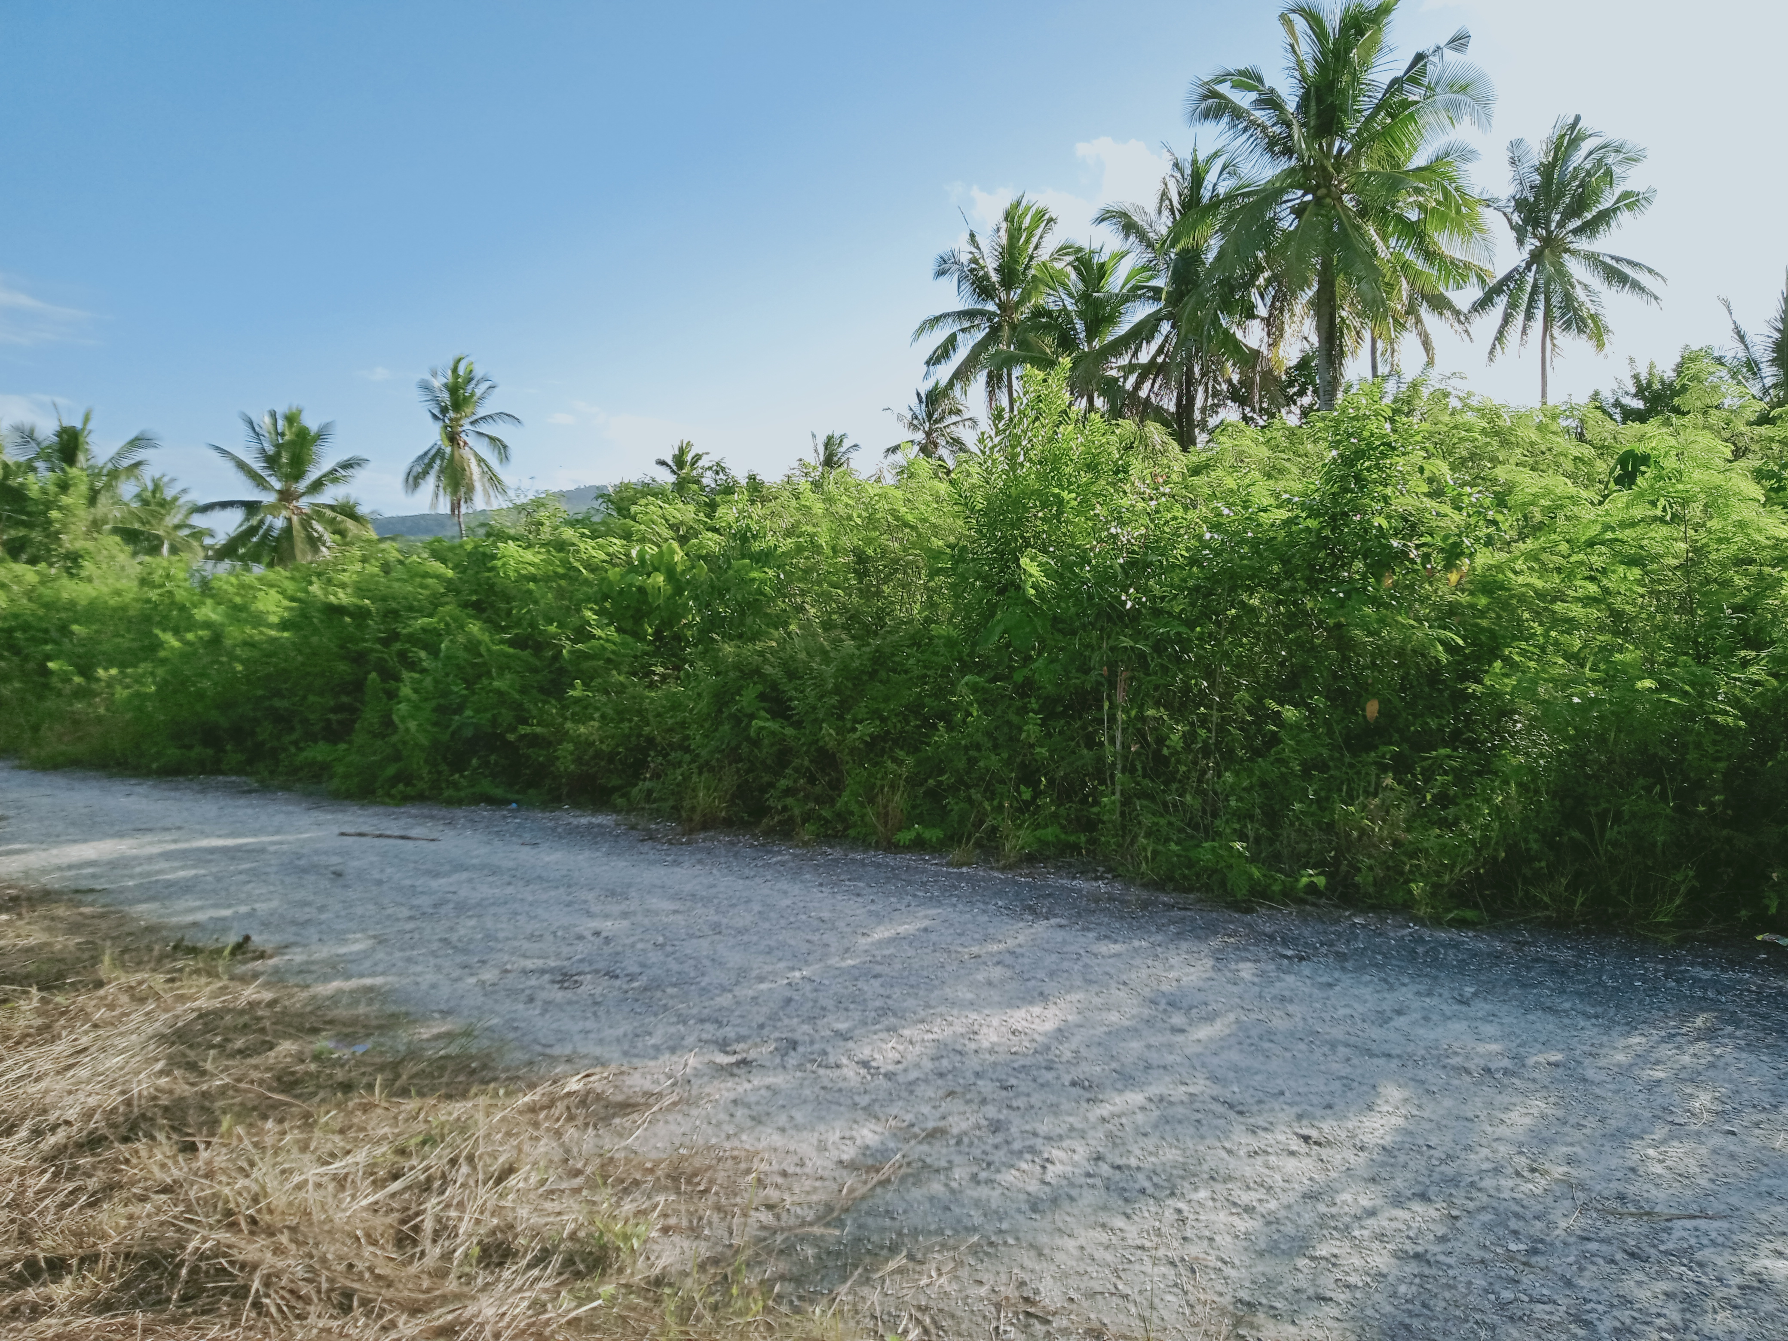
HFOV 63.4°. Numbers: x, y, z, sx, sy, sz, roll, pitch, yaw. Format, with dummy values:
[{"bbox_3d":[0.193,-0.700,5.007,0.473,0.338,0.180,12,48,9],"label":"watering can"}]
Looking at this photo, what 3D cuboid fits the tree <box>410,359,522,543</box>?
[{"bbox_3d":[-18.533,-6.437,62.099,4.790,14.130,4.790,0,1,0],"label":"tree"}]

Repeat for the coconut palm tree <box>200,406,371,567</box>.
[{"bbox_3d":[-20.189,-3.933,48.067,5.840,9.520,5.840,0,1,0],"label":"coconut palm tree"}]

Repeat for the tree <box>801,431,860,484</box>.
[{"bbox_3d":[-3.438,-6.437,80.095,4.640,13.630,4.640,0,1,0],"label":"tree"}]

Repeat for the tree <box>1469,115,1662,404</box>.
[{"bbox_3d":[19.955,-7.807,43.122,5.730,17.400,5.730,0,1,0],"label":"tree"}]

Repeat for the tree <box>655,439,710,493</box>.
[{"bbox_3d":[-12.437,-6.640,85.097,4.270,13.890,4.270,0,1,0],"label":"tree"}]

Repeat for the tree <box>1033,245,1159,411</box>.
[{"bbox_3d":[6.332,-6.492,47.103,4.540,14.660,4.540,0,1,0],"label":"tree"}]

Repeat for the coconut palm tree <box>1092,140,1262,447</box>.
[{"bbox_3d":[7.652,-6.408,38.103,4.770,14.750,4.770,0,1,0],"label":"coconut palm tree"}]

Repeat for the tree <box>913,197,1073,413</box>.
[{"bbox_3d":[3.291,-7.286,47.114,5.360,16.250,5.360,0,1,0],"label":"tree"}]

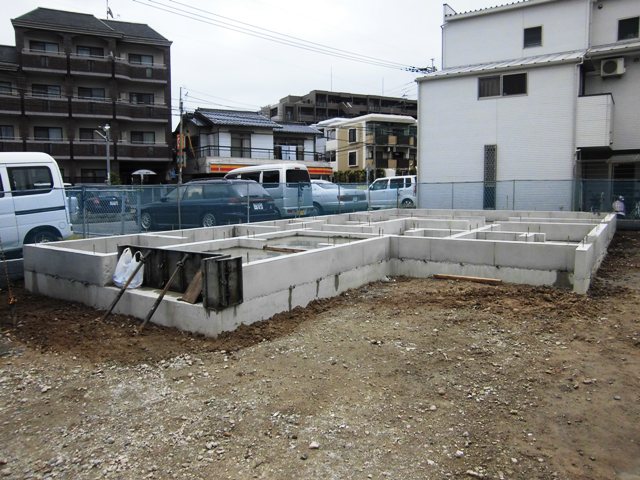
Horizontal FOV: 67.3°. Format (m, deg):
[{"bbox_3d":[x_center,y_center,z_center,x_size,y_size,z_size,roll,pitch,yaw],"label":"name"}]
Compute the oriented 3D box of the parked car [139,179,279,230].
[{"bbox_3d":[-3.332,-0.988,13.558,4.660,1.470,1.695,4,7,35],"label":"parked car"}]

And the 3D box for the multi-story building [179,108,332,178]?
[{"bbox_3d":[-5.839,-7.151,42.048,12.000,7.917,7.400,-5,7,-37],"label":"multi-story building"}]

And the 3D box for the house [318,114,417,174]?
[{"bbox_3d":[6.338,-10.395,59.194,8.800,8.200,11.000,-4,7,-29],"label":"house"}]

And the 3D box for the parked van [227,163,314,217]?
[{"bbox_3d":[-1.976,-1.398,15.415,3.390,1.880,1.480,4,7,36],"label":"parked van"}]

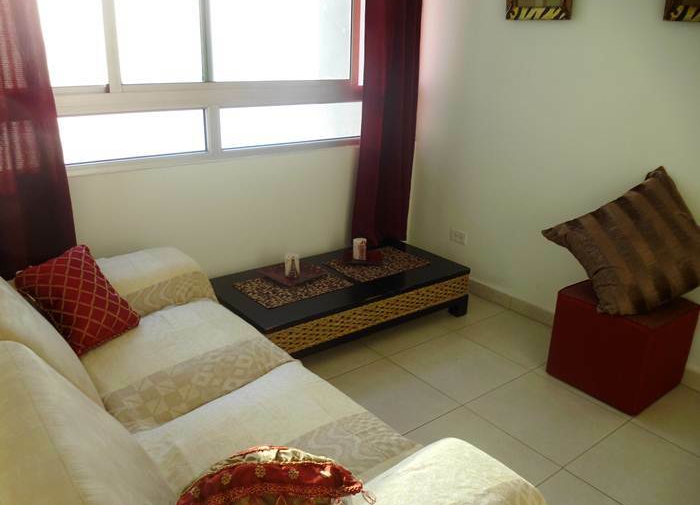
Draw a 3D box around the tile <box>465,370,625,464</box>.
[{"bbox_3d":[0.756,0.628,2.209,0.445,0.012,0.445,-13,25,-36],"label":"tile"}]

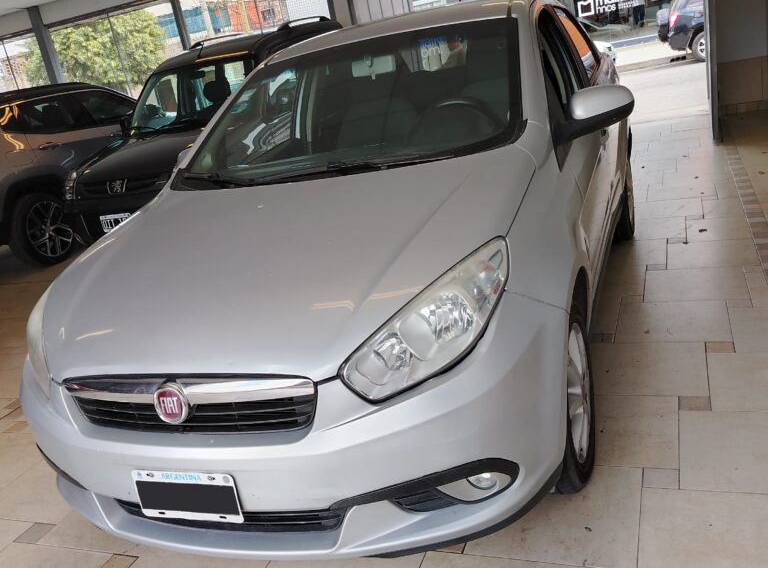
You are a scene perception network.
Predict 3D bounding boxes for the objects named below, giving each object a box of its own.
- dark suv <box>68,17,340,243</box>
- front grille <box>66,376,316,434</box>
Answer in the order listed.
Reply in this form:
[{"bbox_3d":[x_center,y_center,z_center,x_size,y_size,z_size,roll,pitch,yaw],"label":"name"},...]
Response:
[{"bbox_3d":[-1.233,-1.490,6.799,1.760,1.820,4.140,-3,19,25],"label":"dark suv"},{"bbox_3d":[-0.489,0.283,1.680,0.745,0.145,0.090,-4,19,24],"label":"front grille"}]

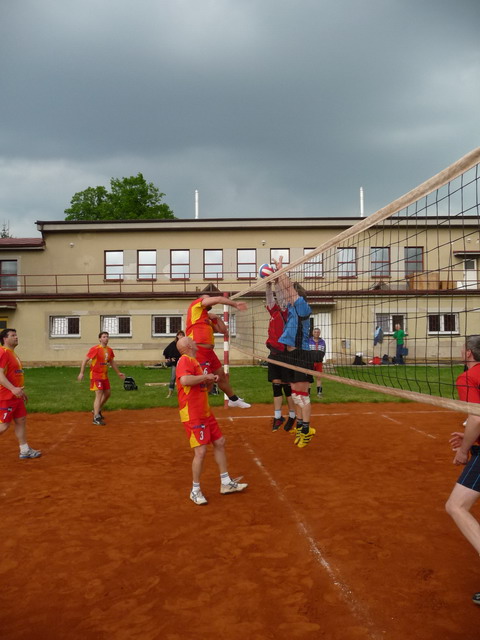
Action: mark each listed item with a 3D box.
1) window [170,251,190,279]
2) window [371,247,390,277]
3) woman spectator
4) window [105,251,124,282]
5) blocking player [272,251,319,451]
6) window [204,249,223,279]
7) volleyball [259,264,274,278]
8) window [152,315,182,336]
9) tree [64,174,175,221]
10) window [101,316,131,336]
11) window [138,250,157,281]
[{"bbox_3d":[-3.046,-2.815,26.500,1.000,1.500,0.150,0,-1,2],"label":"window"},{"bbox_3d":[7.110,-2.920,26.244,0.989,1.531,0.150,0,-2,1],"label":"window"},{"bbox_3d":[-1.670,1.105,13.000,0.650,1.670,0.600,0,-1,11],"label":"woman spectator"},{"bbox_3d":[-6.426,-2.786,26.541,0.989,1.553,0.150,0,-2,1],"label":"window"},{"bbox_3d":[0.697,0.408,6.500,0.650,2.380,0.600,0,-1,-22],"label":"blocking player"},{"bbox_3d":[-1.354,-2.825,26.450,1.000,1.500,0.150,0,-1,2],"label":"window"},{"bbox_3d":[0.362,-0.653,7.000,0.210,0.210,0.210,0,-1,0],"label":"volleyball"},{"bbox_3d":[-3.256,0.271,23.350,1.380,0.970,0.150,0,-1,2],"label":"window"},{"bbox_3d":[-10.241,-4.877,44.000,10.000,14.980,10.000,0,-1,0],"label":"tree"},{"bbox_3d":[-5.614,0.307,23.400,1.380,0.950,0.150,0,-1,2],"label":"window"},{"bbox_3d":[-4.736,-2.803,26.504,0.983,1.561,0.150,0,-2,1],"label":"window"}]

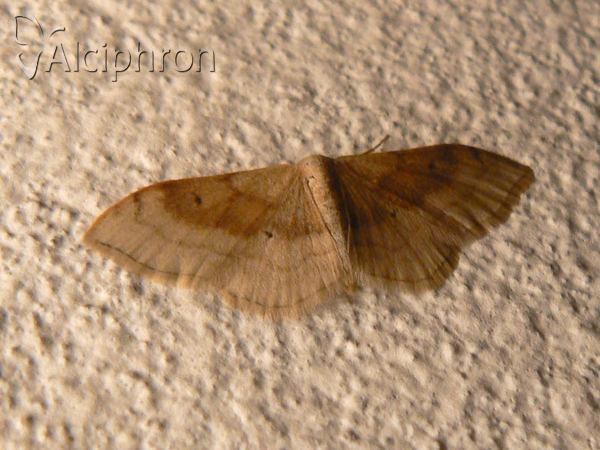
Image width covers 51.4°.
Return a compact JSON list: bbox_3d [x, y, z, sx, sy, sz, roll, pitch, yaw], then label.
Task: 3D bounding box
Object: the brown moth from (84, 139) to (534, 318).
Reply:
[{"bbox_3d":[0.002,-0.001,0.037,0.029,0.011,0.003,-8,-26,-13],"label":"brown moth"}]

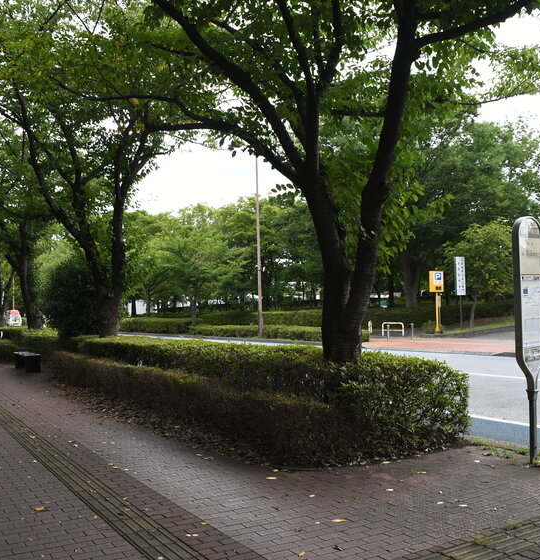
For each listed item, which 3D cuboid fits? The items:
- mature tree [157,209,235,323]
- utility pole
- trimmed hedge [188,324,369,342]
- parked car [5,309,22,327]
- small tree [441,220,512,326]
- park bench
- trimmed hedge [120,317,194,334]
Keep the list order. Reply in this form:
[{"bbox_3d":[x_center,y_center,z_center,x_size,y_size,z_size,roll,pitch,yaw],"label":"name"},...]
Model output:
[{"bbox_3d":[-5.239,-0.633,44.300,5.600,8.800,5.600,-1,-3,0],"label":"mature tree"},{"bbox_3d":[-0.565,-1.949,34.324,0.240,10.200,0.240,0,-3,-32],"label":"utility pole"},{"bbox_3d":[-0.689,2.921,35.143,1.300,0.570,17.500,0,-3,-32],"label":"trimmed hedge"},{"bbox_3d":[-34.567,5.167,85.000,1.750,2.100,4.600,0,-3,-32],"label":"parked car"},{"bbox_3d":[13.569,-0.423,41.000,4.700,7.100,4.700,0,-3,-32],"label":"small tree"},{"bbox_3d":[-6.747,2.307,17.632,0.450,0.440,1.850,0,-3,-32],"label":"park bench"},{"bbox_3d":[-9.130,3.639,49.422,1.300,0.920,14.000,0,-3,-32],"label":"trimmed hedge"}]

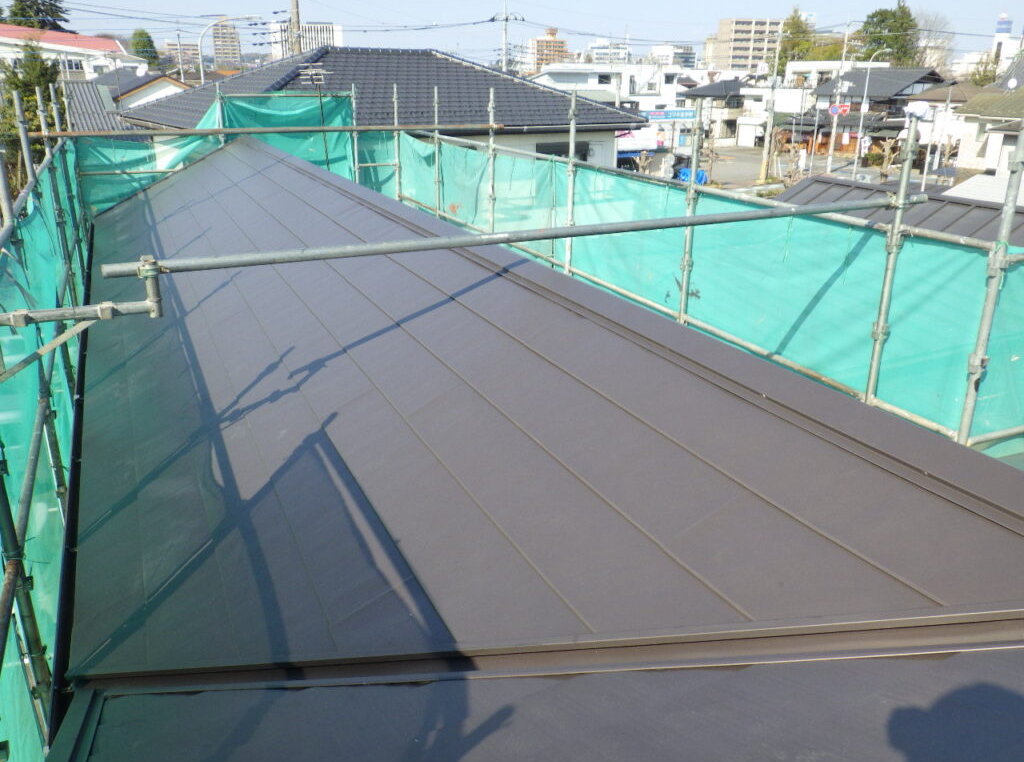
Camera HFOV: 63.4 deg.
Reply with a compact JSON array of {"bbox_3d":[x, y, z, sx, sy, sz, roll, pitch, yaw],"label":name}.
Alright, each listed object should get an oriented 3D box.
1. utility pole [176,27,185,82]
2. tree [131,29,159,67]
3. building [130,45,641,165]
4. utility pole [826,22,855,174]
[{"bbox_3d":[-32.995,-29.781,83.968,0.350,10.969,0.350,0,20,0],"label":"utility pole"},{"bbox_3d":[-43.598,-36.227,100.061,4.600,11.928,4.600,0,20,0],"label":"tree"},{"bbox_3d":[-3.657,-5.765,24.055,12.100,7.369,8.900,-14,24,-33],"label":"building"},{"bbox_3d":[22.952,-19.787,58.363,0.400,9.937,0.400,0,20,0],"label":"utility pole"}]

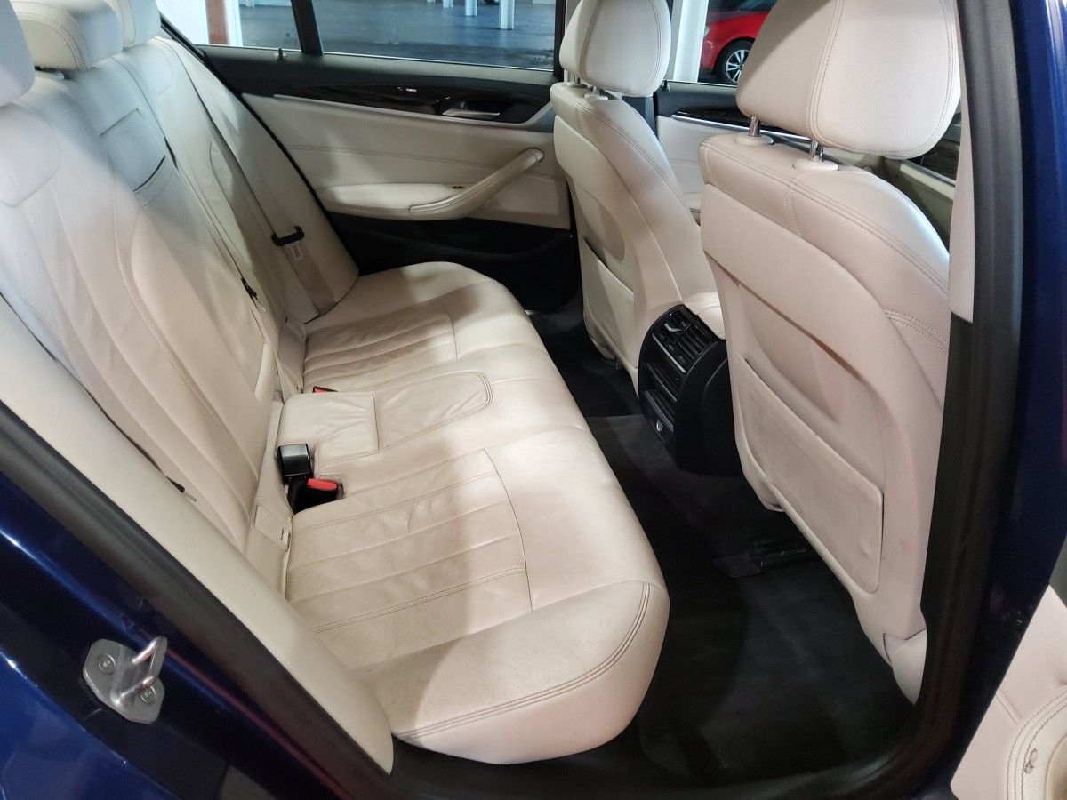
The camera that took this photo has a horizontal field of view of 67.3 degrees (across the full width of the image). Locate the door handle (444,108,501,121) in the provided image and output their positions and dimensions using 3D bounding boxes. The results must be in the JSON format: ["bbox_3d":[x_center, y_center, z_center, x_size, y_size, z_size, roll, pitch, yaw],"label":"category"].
[{"bbox_3d":[-0.147,-0.679,1.904,0.135,0.022,0.030,-3,28,-11],"label":"door handle"}]

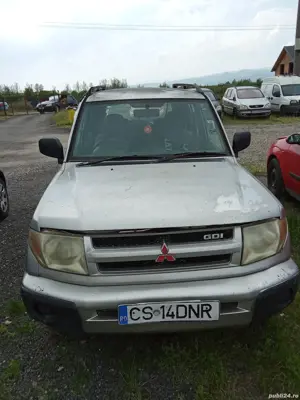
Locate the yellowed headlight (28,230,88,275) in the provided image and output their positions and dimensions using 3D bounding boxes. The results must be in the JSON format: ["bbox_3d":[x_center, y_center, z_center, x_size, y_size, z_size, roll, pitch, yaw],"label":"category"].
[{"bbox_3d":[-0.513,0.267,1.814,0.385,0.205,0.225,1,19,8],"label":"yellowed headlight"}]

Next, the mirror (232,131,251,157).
[{"bbox_3d":[0.788,-0.481,2.832,0.195,0.205,0.130,-2,19,-3],"label":"mirror"}]

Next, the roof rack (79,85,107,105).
[{"bbox_3d":[-0.620,-1.267,3.786,0.090,0.130,1.850,-2,19,-3],"label":"roof rack"}]

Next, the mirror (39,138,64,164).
[{"bbox_3d":[-0.803,-0.415,2.738,0.195,0.205,0.130,-2,19,-3],"label":"mirror"}]

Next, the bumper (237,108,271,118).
[{"bbox_3d":[5.167,-4.287,15.902,1.720,0.420,0.450,-1,19,1],"label":"bumper"}]

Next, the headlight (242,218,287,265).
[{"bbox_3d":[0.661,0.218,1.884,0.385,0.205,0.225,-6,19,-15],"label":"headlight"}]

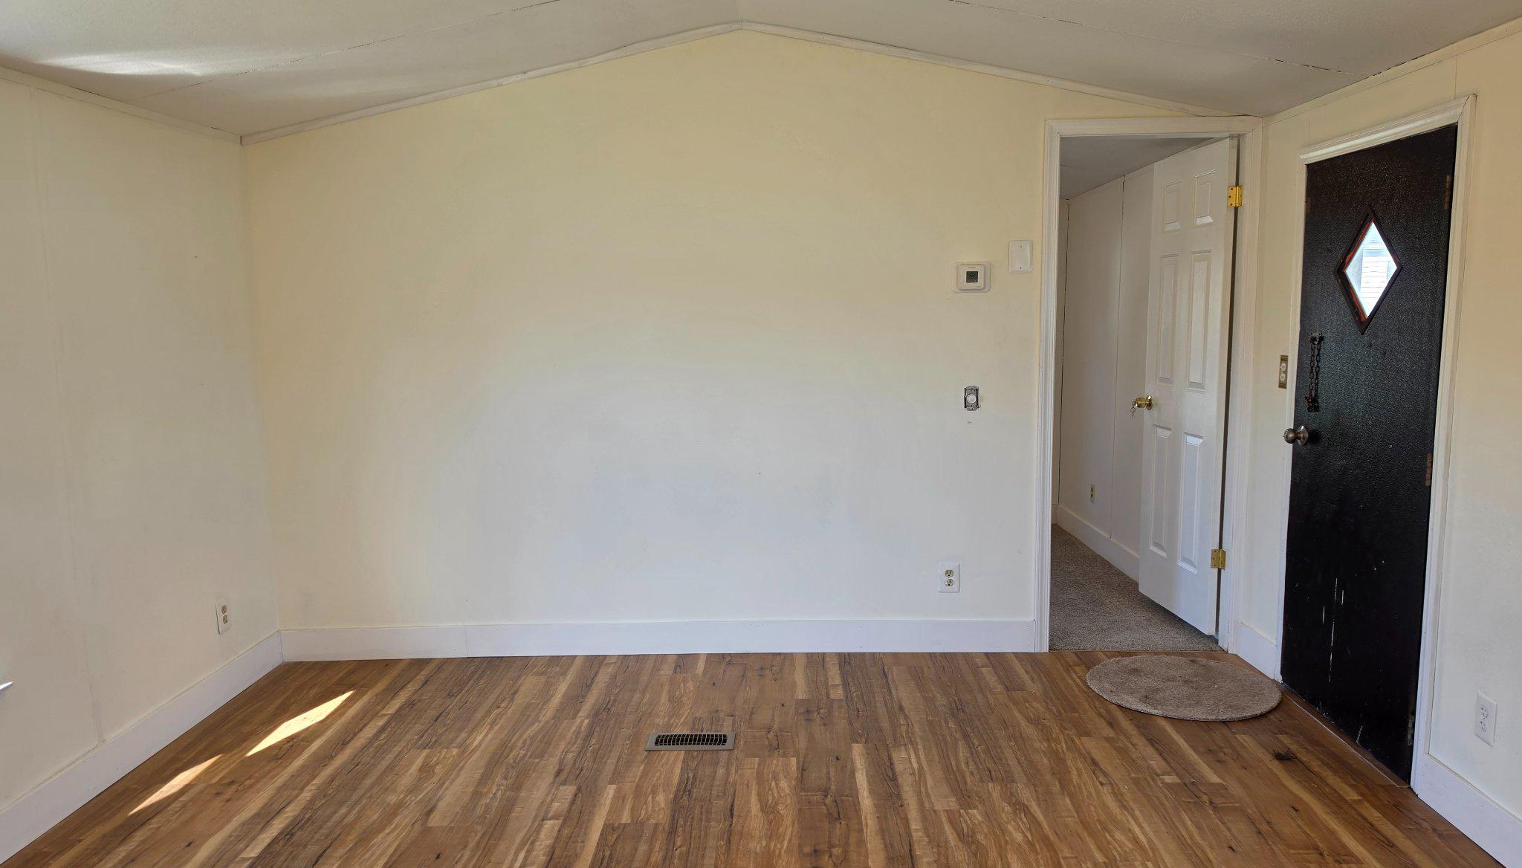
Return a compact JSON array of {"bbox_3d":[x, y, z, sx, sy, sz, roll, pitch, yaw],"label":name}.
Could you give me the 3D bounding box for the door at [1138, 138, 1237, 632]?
[{"bbox_3d":[1.867,-0.204,4.468,0.035,2.027,0.690,-1,7,-3],"label":"door"}]

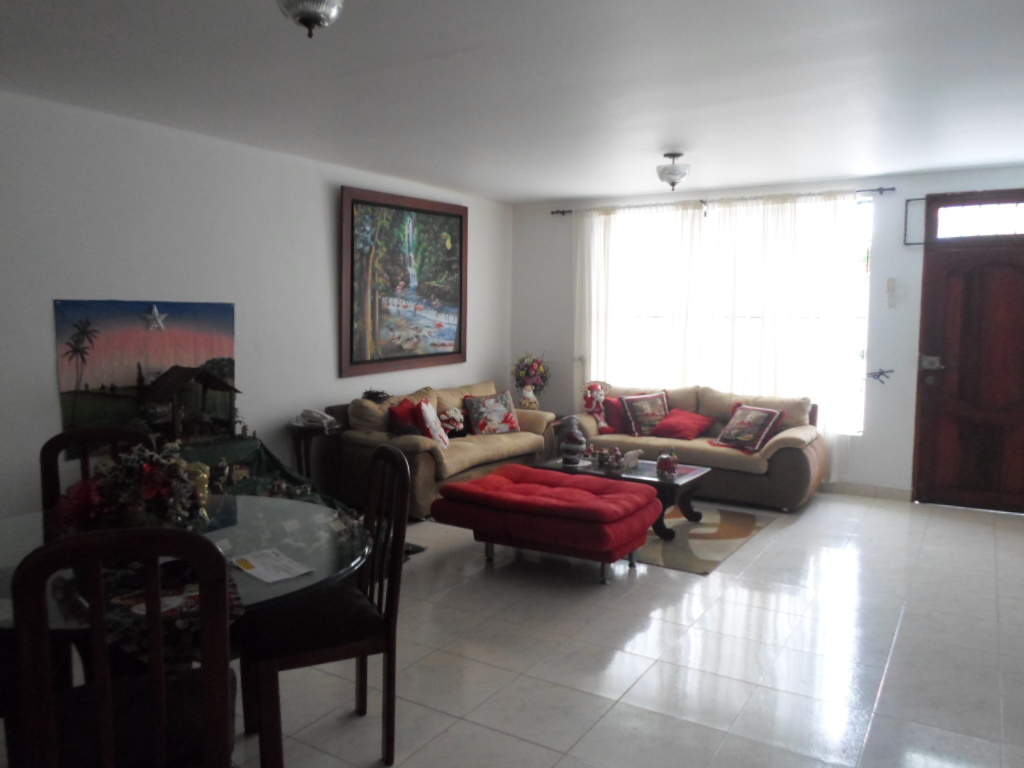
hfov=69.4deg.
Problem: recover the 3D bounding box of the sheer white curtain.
[{"bbox_3d":[1.703,-0.414,6.663,2.647,2.400,0.120,3,5,32],"label":"sheer white curtain"}]

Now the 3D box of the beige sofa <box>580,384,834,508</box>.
[{"bbox_3d":[1.534,0.454,6.338,2.230,0.860,0.930,3,5,32],"label":"beige sofa"}]

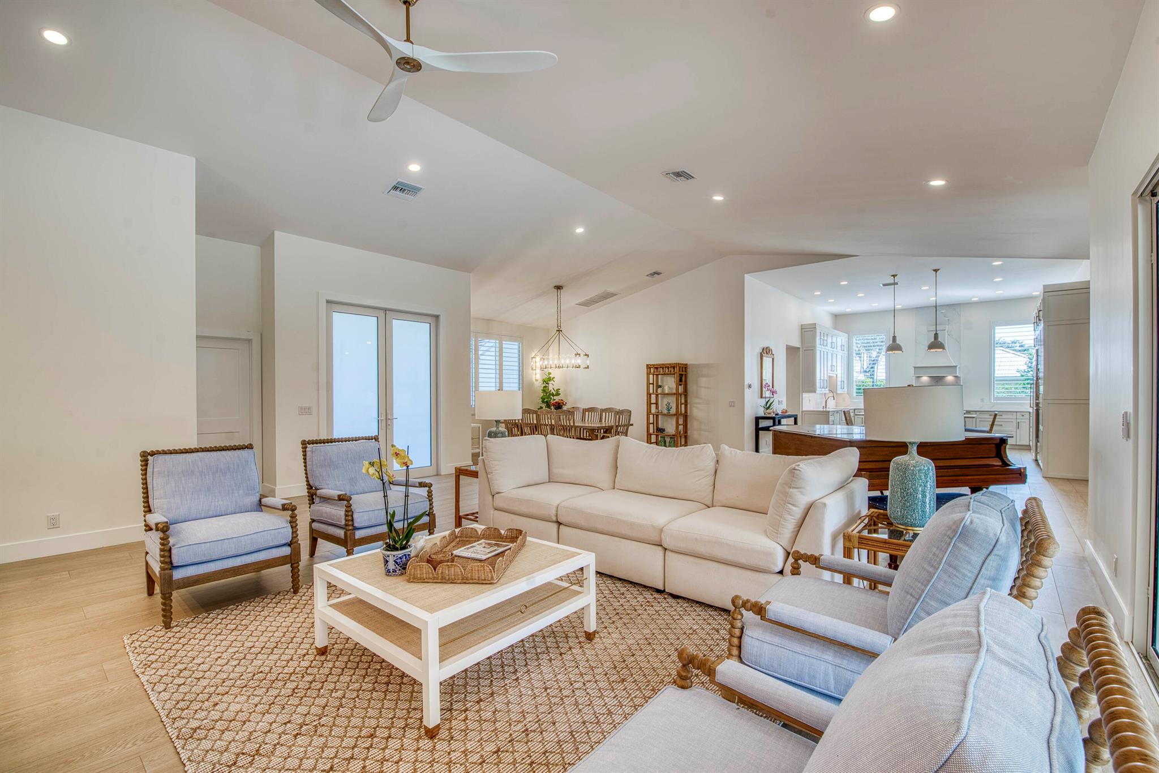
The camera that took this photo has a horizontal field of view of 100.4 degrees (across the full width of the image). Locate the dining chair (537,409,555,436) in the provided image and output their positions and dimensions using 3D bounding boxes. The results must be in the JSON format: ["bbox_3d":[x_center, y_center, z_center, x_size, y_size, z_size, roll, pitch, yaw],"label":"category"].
[{"bbox_3d":[-0.400,0.900,8.550,0.470,1.000,0.550,0,0,41],"label":"dining chair"}]

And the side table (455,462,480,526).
[{"bbox_3d":[-0.873,1.124,4.956,0.500,0.610,0.580,-1,0,39],"label":"side table"}]

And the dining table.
[{"bbox_3d":[-0.290,1.025,8.900,2.200,0.750,1.080,0,0,41],"label":"dining table"}]

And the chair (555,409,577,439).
[{"bbox_3d":[-0.083,0.920,8.381,0.480,1.040,0.560,-1,0,39],"label":"chair"}]

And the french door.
[{"bbox_3d":[-2.902,0.117,7.305,0.100,2.584,1.800,-1,0,39],"label":"french door"}]

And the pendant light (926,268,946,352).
[{"bbox_3d":[5.878,-1.260,7.956,0.250,1.372,0.250,-1,0,39],"label":"pendant light"}]

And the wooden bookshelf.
[{"bbox_3d":[1.735,0.480,9.540,0.700,1.840,0.380,0,0,41],"label":"wooden bookshelf"}]

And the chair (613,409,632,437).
[{"bbox_3d":[0.561,0.916,8.248,0.560,1.040,0.480,-1,0,39],"label":"chair"}]

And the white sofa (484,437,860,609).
[{"bbox_3d":[0.530,0.930,3.905,2.880,0.940,1.020,0,0,40],"label":"white sofa"}]

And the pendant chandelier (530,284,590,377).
[{"bbox_3d":[-0.370,-1.110,9.120,1.250,1.600,0.320,0,0,41],"label":"pendant chandelier"}]

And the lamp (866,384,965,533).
[{"bbox_3d":[1.911,0.387,2.794,0.480,0.812,0.480,-1,0,34],"label":"lamp"}]

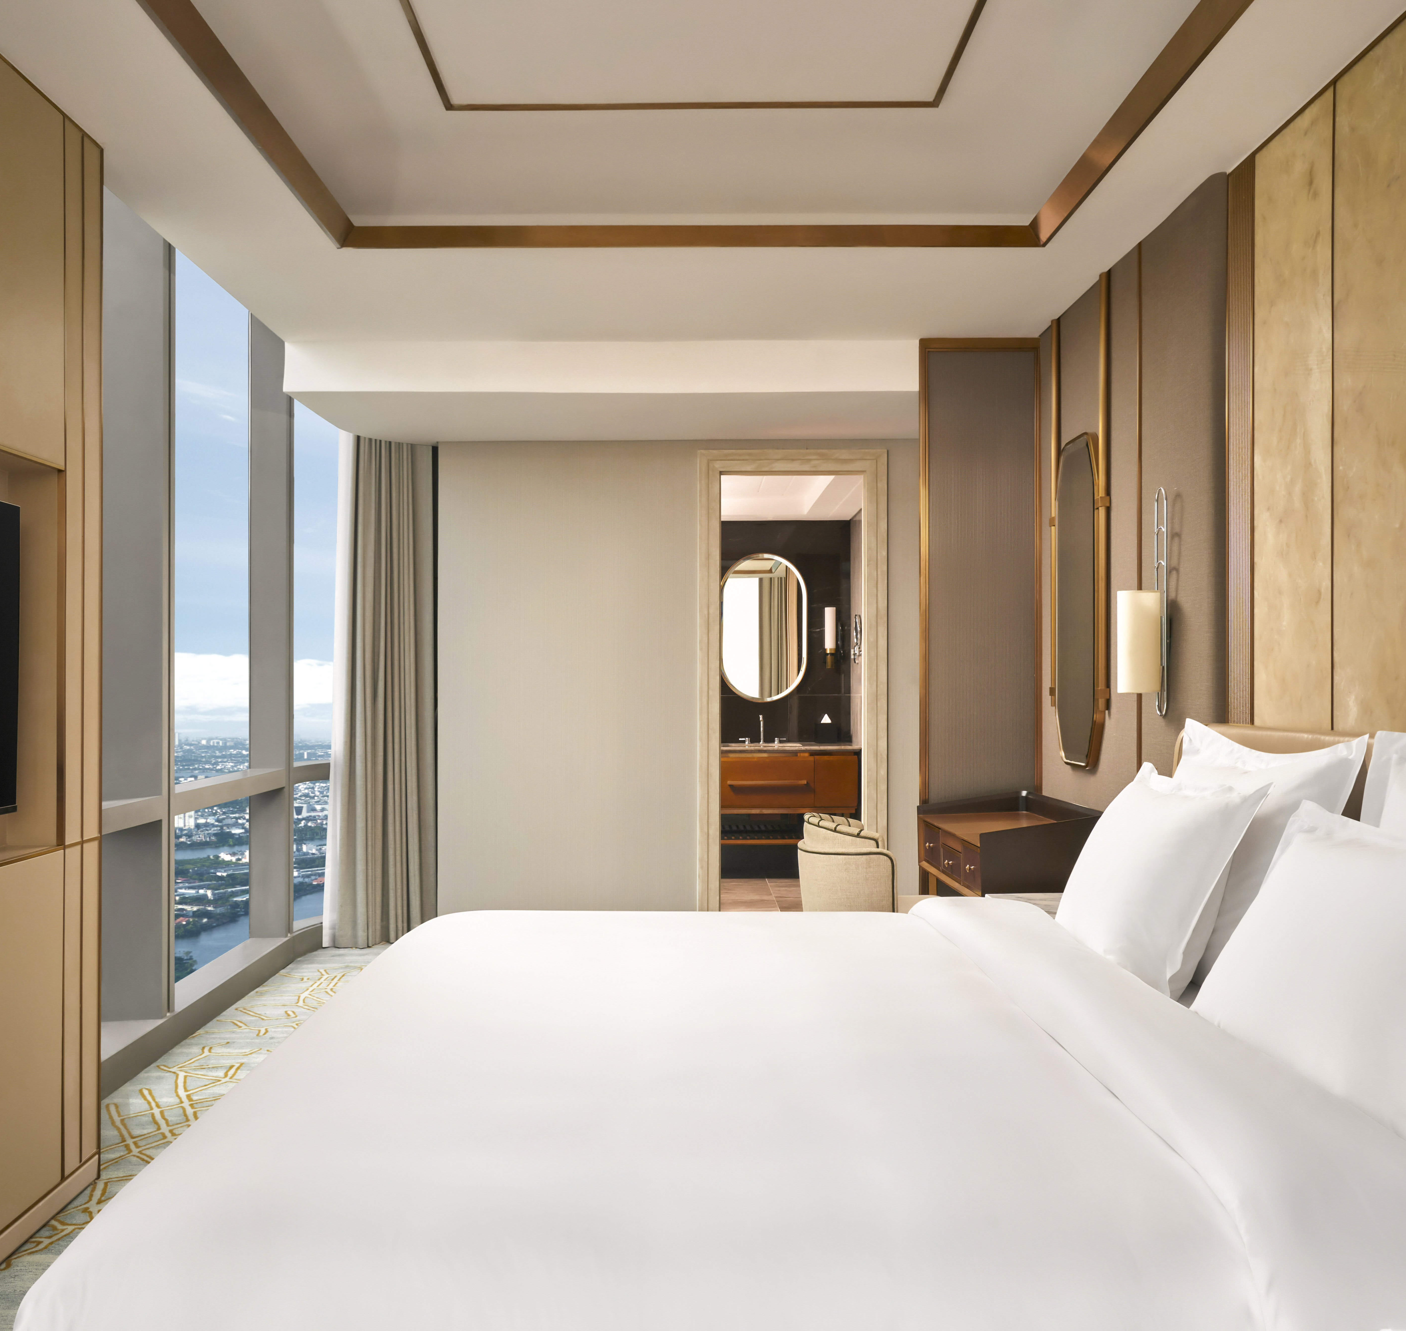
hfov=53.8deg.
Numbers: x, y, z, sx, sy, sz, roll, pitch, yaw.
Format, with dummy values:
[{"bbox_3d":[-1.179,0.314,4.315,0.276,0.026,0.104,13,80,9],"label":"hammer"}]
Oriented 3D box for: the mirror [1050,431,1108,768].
[{"bbox_3d":[1.359,-0.230,5.005,0.060,1.160,0.520,0,0,-1],"label":"mirror"}]

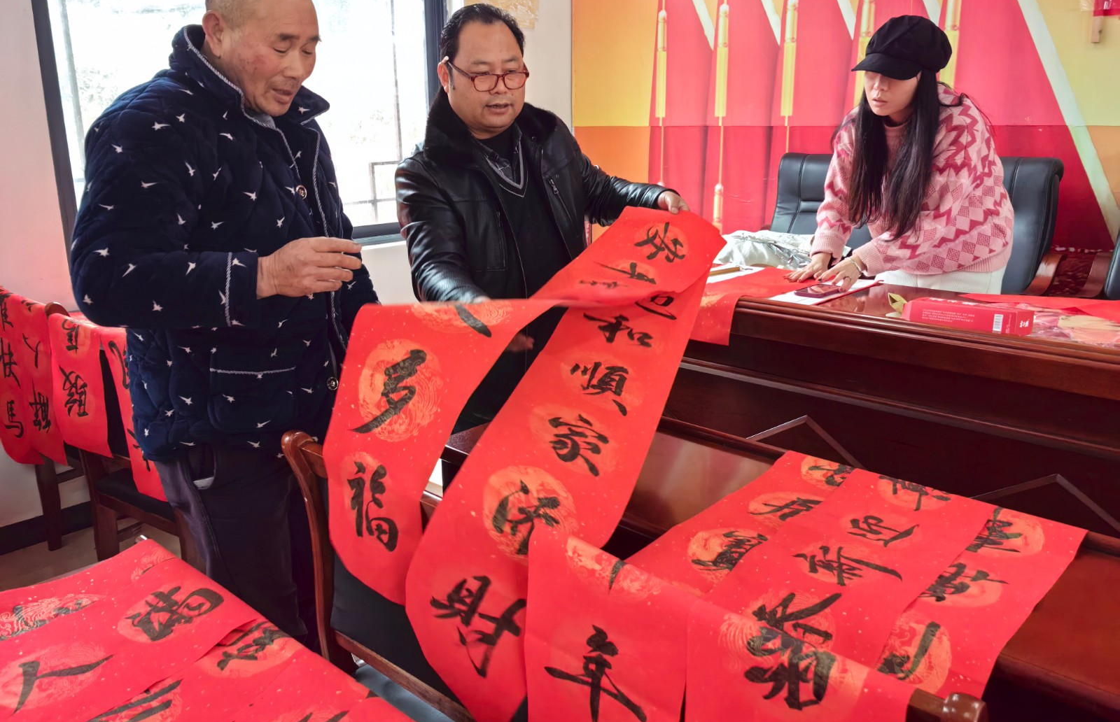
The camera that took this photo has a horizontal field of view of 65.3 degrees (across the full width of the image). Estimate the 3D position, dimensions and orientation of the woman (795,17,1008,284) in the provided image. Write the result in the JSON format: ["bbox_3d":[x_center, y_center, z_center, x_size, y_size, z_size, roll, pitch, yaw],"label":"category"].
[{"bbox_3d":[0.974,-0.160,2.435,0.620,1.500,0.520,-14,19,-42],"label":"woman"}]

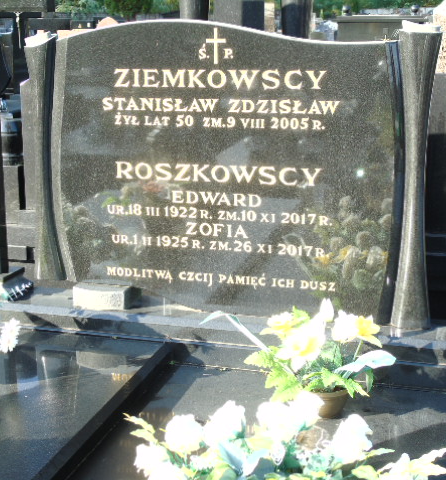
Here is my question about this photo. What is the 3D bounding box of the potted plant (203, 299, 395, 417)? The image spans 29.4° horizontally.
[{"bbox_3d":[0.193,0.287,2.150,0.450,0.250,0.280,2,10,9],"label":"potted plant"}]

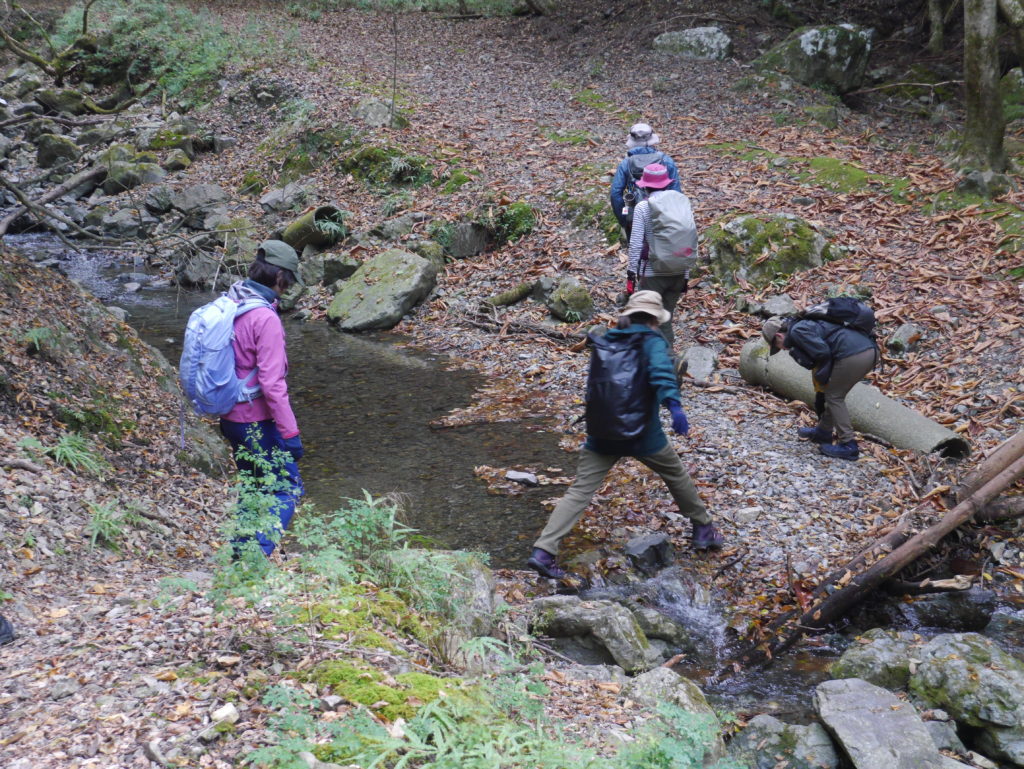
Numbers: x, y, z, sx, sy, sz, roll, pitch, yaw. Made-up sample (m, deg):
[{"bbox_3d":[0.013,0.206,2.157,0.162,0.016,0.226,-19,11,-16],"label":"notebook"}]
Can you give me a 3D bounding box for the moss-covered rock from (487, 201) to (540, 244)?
[{"bbox_3d":[-0.005,-1.597,17.500,0.520,0.380,0.420,0,12,0],"label":"moss-covered rock"}]

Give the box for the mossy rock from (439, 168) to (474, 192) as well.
[{"bbox_3d":[-0.612,-2.253,19.600,0.392,0.228,0.340,0,13,-2],"label":"mossy rock"}]

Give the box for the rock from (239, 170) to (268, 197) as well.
[{"bbox_3d":[-2.810,-2.186,19.300,0.313,0.246,0.300,-2,13,-8],"label":"rock"}]

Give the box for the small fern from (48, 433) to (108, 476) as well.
[{"bbox_3d":[-2.174,0.349,8.900,0.281,0.160,0.280,-3,13,-14],"label":"small fern"}]

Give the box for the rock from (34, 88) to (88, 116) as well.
[{"bbox_3d":[-6.393,-4.002,25.200,0.760,0.400,0.600,-4,15,-14],"label":"rock"}]

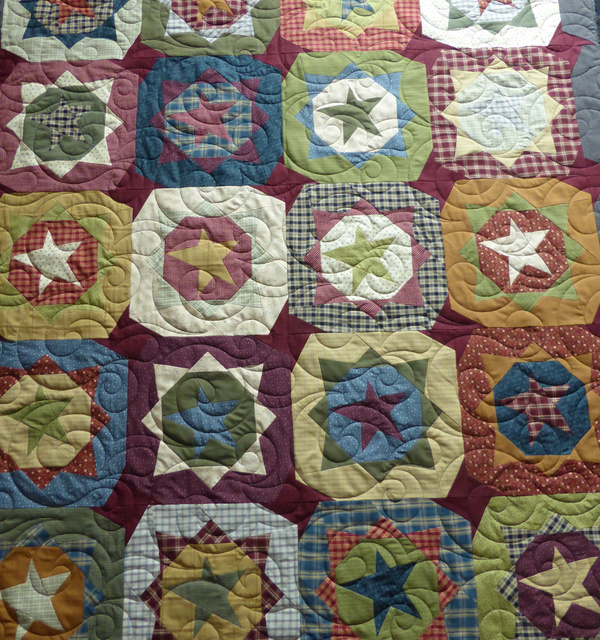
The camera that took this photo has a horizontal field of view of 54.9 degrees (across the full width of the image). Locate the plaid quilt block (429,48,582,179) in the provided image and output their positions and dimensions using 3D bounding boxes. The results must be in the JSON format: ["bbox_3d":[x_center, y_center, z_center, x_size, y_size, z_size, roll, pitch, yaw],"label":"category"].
[{"bbox_3d":[0.489,-0.497,1.394,0.345,0.017,0.345,-2,77,0],"label":"plaid quilt block"}]

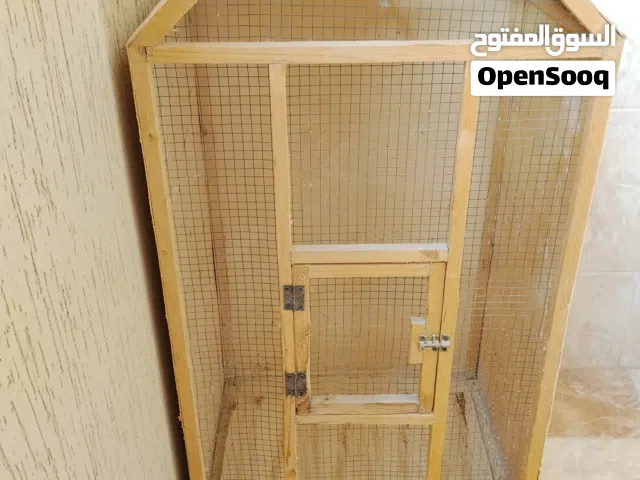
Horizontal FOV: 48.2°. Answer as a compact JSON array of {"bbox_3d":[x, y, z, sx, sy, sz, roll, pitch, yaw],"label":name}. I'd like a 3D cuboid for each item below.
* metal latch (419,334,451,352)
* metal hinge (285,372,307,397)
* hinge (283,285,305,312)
[{"bbox_3d":[0.173,0.156,1.075,0.047,0.029,0.013,-1,28,-1],"label":"metal latch"},{"bbox_3d":[-0.037,0.226,1.114,0.032,0.045,0.006,-1,28,-1],"label":"metal hinge"},{"bbox_3d":[-0.037,0.085,1.038,0.030,0.044,0.006,-1,28,-1],"label":"hinge"}]

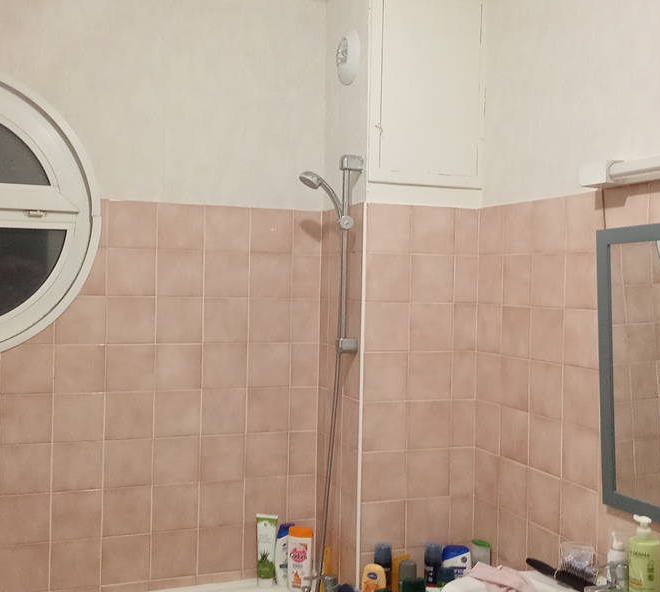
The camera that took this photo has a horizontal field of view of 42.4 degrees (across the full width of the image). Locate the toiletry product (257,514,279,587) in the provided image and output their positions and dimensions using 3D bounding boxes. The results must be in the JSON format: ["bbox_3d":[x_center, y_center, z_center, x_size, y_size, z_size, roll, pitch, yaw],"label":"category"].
[{"bbox_3d":[-0.204,0.832,2.788,0.071,0.234,0.046,1,1,0],"label":"toiletry product"}]

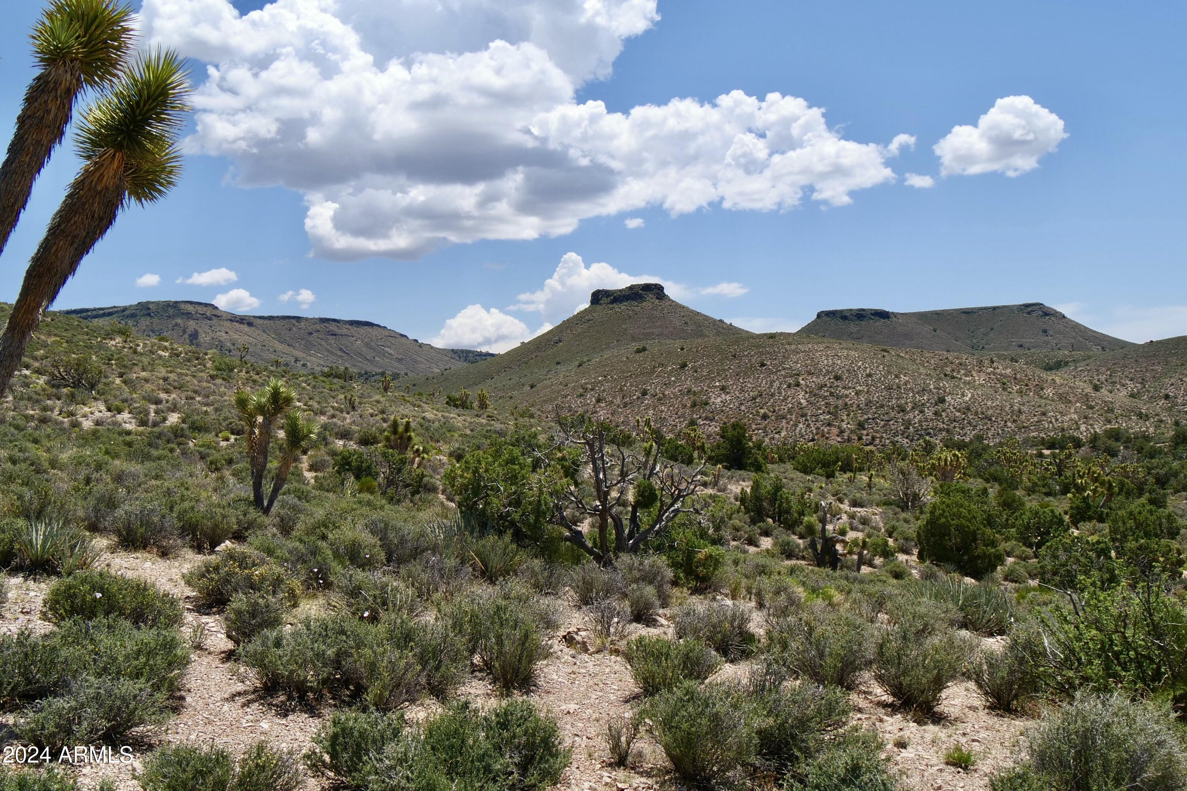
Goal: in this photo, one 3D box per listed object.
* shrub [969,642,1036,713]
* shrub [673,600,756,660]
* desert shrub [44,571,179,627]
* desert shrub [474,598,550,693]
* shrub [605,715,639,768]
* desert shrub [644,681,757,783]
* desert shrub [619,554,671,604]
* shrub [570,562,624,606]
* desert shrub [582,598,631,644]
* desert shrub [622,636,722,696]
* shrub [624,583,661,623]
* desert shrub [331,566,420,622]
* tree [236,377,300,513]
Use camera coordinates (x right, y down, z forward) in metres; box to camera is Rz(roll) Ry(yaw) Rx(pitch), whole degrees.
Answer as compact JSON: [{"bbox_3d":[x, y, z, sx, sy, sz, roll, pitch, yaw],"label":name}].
[{"bbox_3d":[2.627,1.811,7.200,0.435,0.439,0.413,0,0,0],"label":"shrub"},{"bbox_3d":[0.972,1.884,9.000,0.670,0.492,0.603,0,0,0],"label":"shrub"},{"bbox_3d":[-4.212,1.780,9.800,1.232,0.496,0.950,0,0,0],"label":"desert shrub"},{"bbox_3d":[-0.491,1.506,6.750,0.463,0.564,0.460,0,0,0],"label":"desert shrub"},{"bbox_3d":[0.133,1.603,5.200,0.159,0.245,0.150,0,0,0],"label":"shrub"},{"bbox_3d":[0.547,1.727,5.750,0.576,0.508,0.547,0,0,0],"label":"desert shrub"},{"bbox_3d":[0.579,2.060,12.600,0.625,0.574,0.594,0,0,0],"label":"desert shrub"},{"bbox_3d":[0.036,2.090,12.500,0.600,0.482,0.570,0,0,0],"label":"shrub"},{"bbox_3d":[0.115,1.991,9.900,0.418,0.410,0.397,0,0,0],"label":"desert shrub"},{"bbox_3d":[0.475,1.628,6.750,0.597,0.356,0.500,0,0,0],"label":"desert shrub"},{"bbox_3d":[0.495,2.090,11.300,0.365,0.390,0.346,0,0,0],"label":"shrub"},{"bbox_3d":[-2.002,1.824,10.300,0.827,0.496,0.700,0,0,0],"label":"desert shrub"},{"bbox_3d":[-4.880,0.739,17.000,1.111,2.012,0.889,0,0,0],"label":"tree"}]

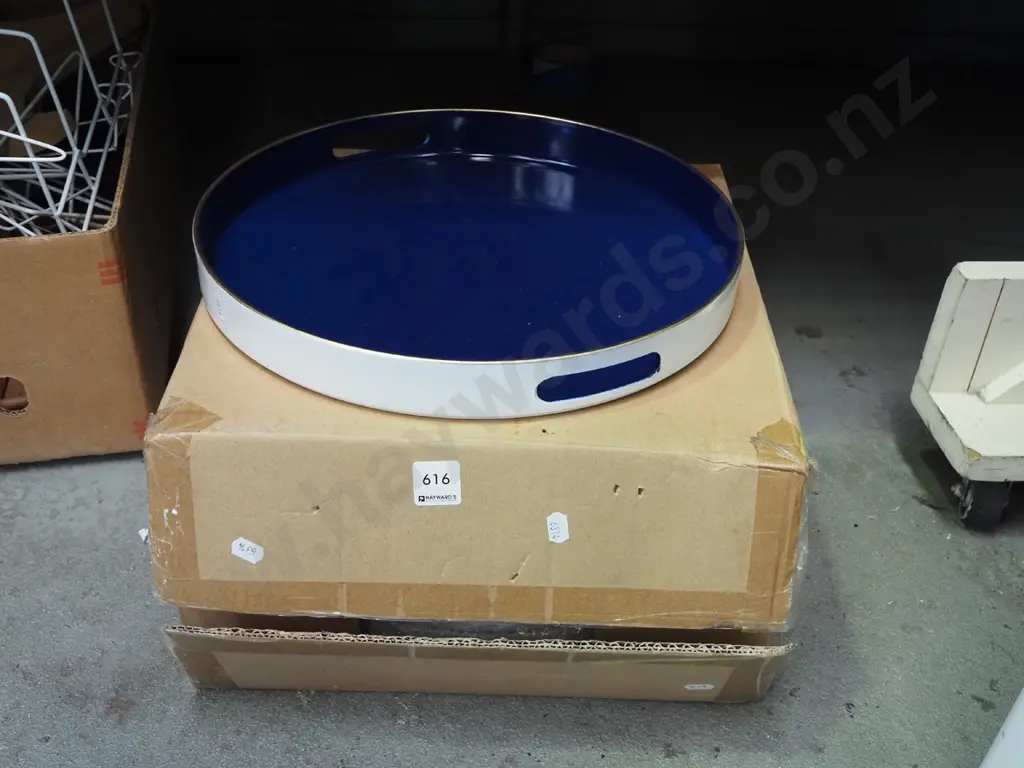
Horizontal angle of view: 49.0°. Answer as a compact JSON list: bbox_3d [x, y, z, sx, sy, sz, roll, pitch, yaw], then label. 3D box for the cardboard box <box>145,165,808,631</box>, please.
[{"bbox_3d":[-0.018,-0.028,0.825,0.378,0.121,0.418,2,35,0],"label":"cardboard box"}]

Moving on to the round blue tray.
[{"bbox_3d":[-0.028,-0.103,0.792,0.375,0.040,0.375,2,35,-1],"label":"round blue tray"}]

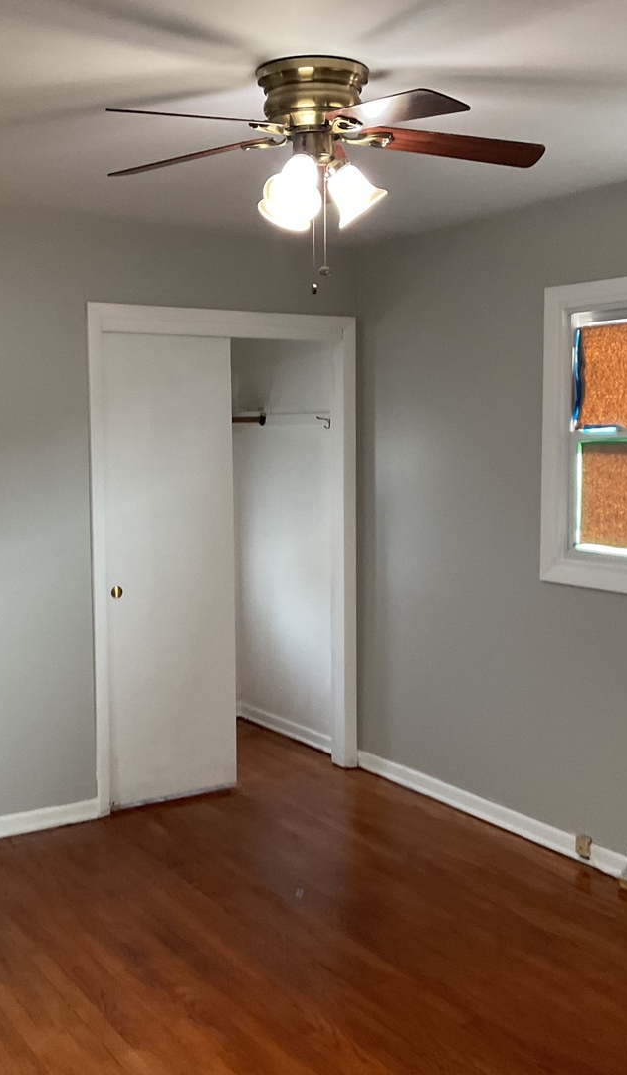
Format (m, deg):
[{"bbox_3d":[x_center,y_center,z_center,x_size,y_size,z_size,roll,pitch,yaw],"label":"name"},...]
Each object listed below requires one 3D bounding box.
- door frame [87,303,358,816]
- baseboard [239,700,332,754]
[{"bbox_3d":[-0.381,0.077,5.240,1.290,2.100,0.140,-4,6,-32],"label":"door frame"},{"bbox_3d":[-0.129,0.989,6.250,0.020,0.090,1.040,-4,6,-32],"label":"baseboard"}]

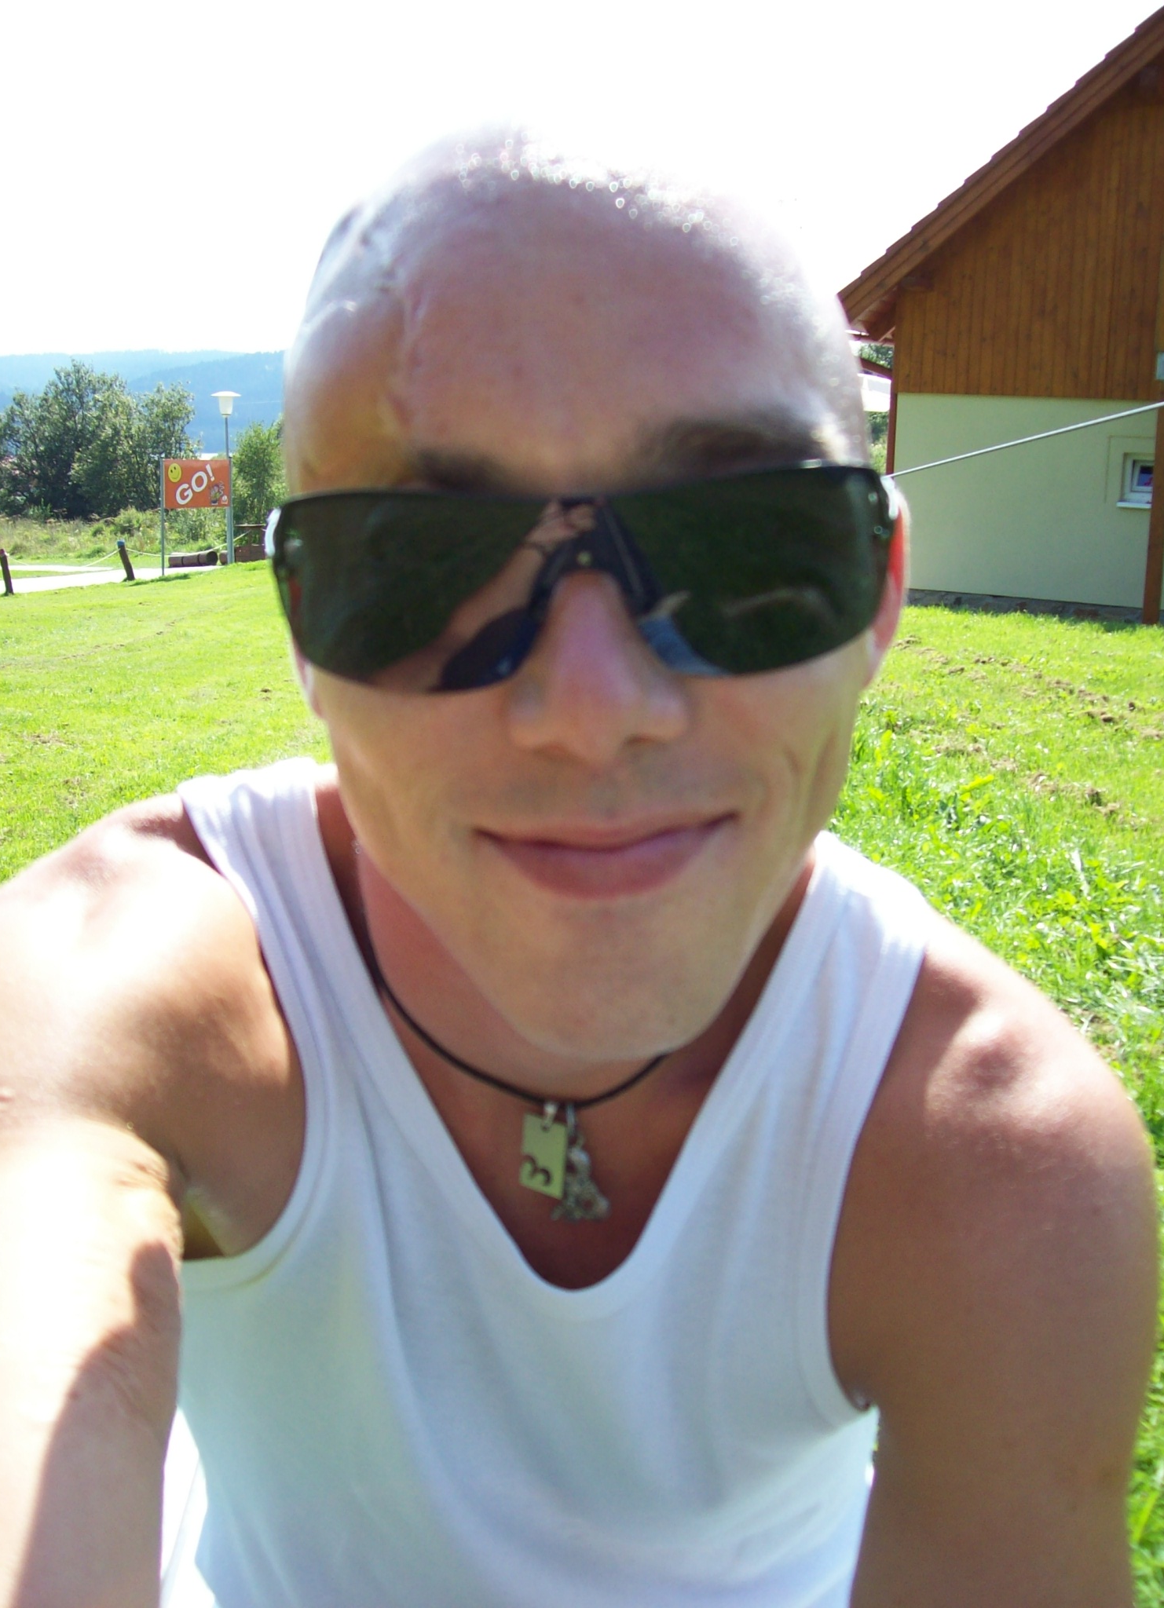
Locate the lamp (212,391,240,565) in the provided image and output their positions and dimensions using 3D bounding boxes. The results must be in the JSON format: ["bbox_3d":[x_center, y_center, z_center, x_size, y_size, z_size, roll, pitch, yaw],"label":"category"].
[{"bbox_3d":[-7.633,-7.007,36.118,0.612,3.676,0.612,1,12,0],"label":"lamp"}]

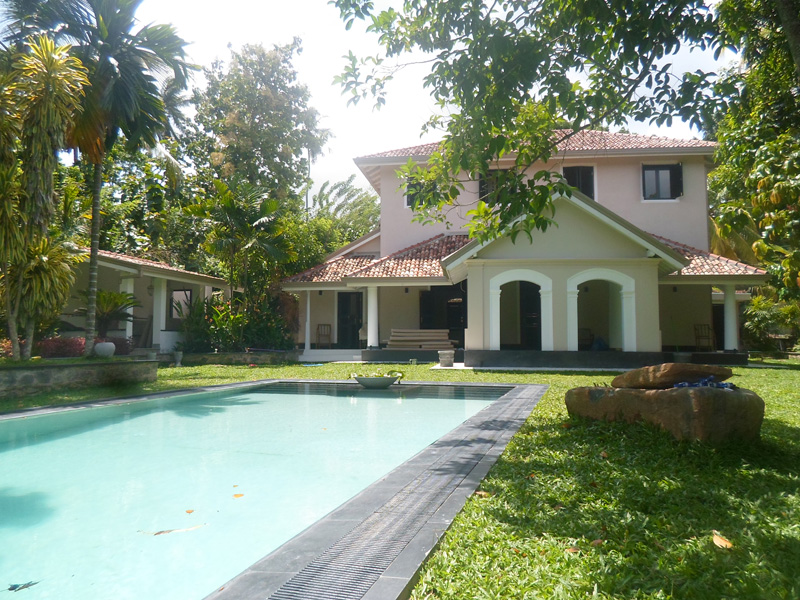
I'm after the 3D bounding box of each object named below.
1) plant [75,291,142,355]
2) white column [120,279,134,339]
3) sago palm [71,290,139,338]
[{"bbox_3d":[-6.434,0.511,12.653,1.420,1.443,1.350,0,-4,7],"label":"plant"},{"bbox_3d":[-8.119,0.405,17.132,0.290,2.094,0.290,-1,-4,18],"label":"white column"},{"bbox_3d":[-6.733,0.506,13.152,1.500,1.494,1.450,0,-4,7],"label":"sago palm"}]

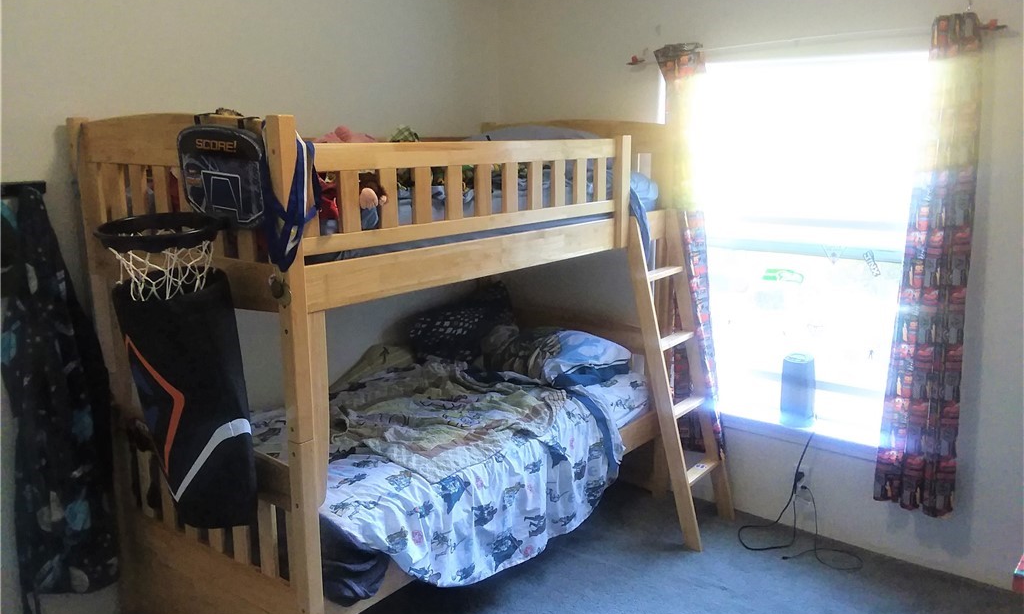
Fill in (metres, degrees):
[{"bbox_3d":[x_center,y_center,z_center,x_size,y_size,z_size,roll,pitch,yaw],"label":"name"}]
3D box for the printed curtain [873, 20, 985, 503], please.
[{"bbox_3d":[1.563,-0.114,2.909,0.271,1.815,0.134,9,15,36],"label":"printed curtain"}]

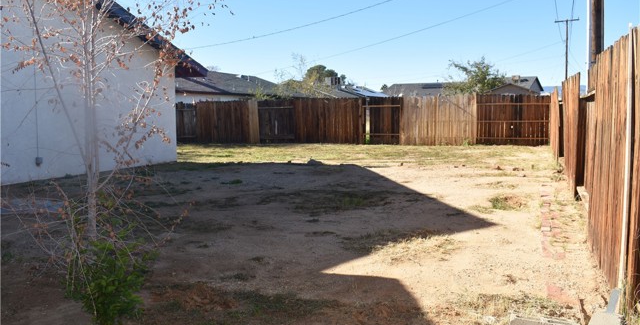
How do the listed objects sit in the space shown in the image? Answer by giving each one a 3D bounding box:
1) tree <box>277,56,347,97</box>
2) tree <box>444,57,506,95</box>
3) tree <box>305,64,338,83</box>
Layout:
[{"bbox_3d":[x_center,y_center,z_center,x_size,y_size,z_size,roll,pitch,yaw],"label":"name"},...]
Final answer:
[{"bbox_3d":[-0.523,-3.355,26.796,3.490,3.980,3.310,0,6,0],"label":"tree"},{"bbox_3d":[8.903,-3.903,30.761,3.550,4.240,3.370,0,6,0],"label":"tree"},{"bbox_3d":[0.200,-9.628,71.385,4.530,7.140,4.300,0,6,0],"label":"tree"}]

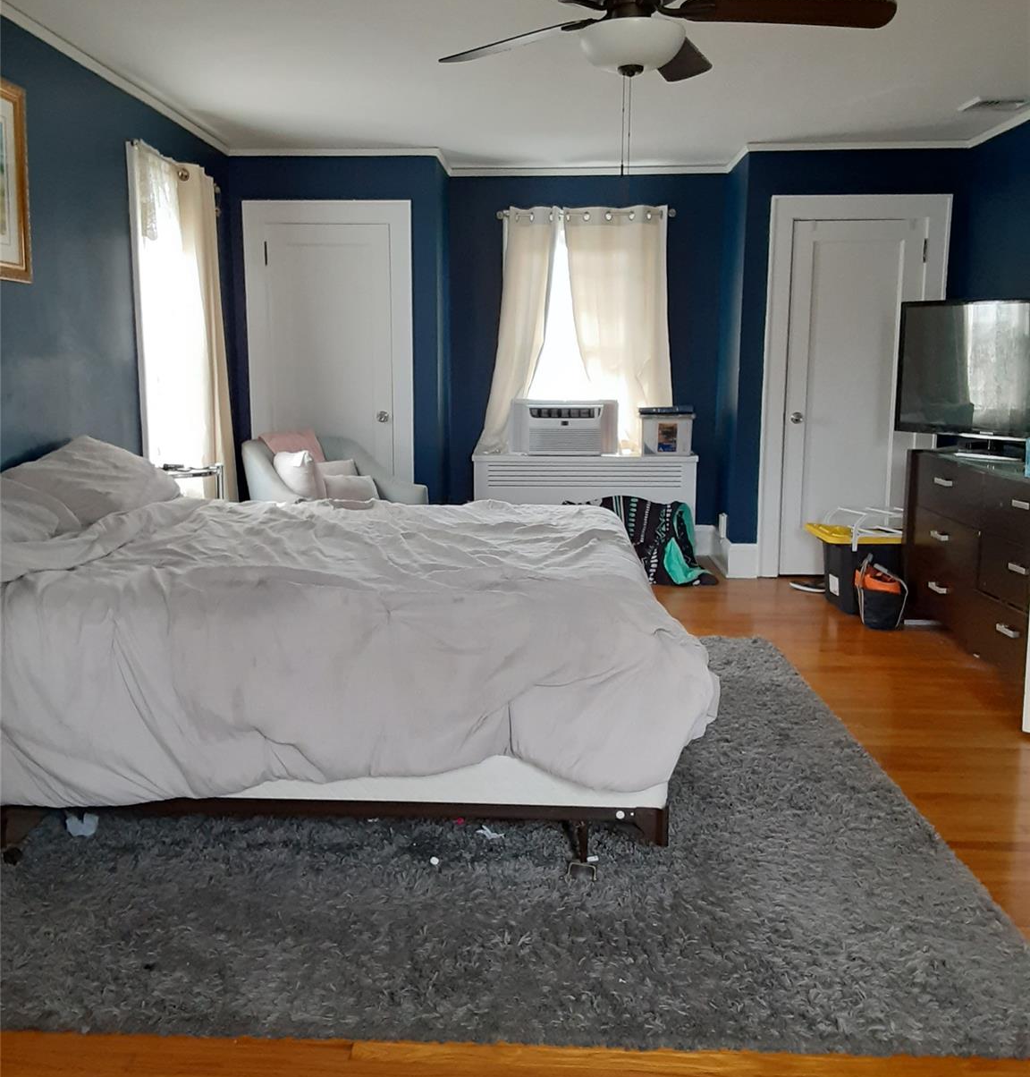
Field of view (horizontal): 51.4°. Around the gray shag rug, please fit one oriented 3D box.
[{"bbox_3d":[-0.082,0.690,3.434,2.400,0.040,2.930,0,9,1],"label":"gray shag rug"}]

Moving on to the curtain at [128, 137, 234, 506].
[{"bbox_3d":[-1.576,-0.780,5.307,0.145,2.070,1.110,0,9,2],"label":"curtain"}]

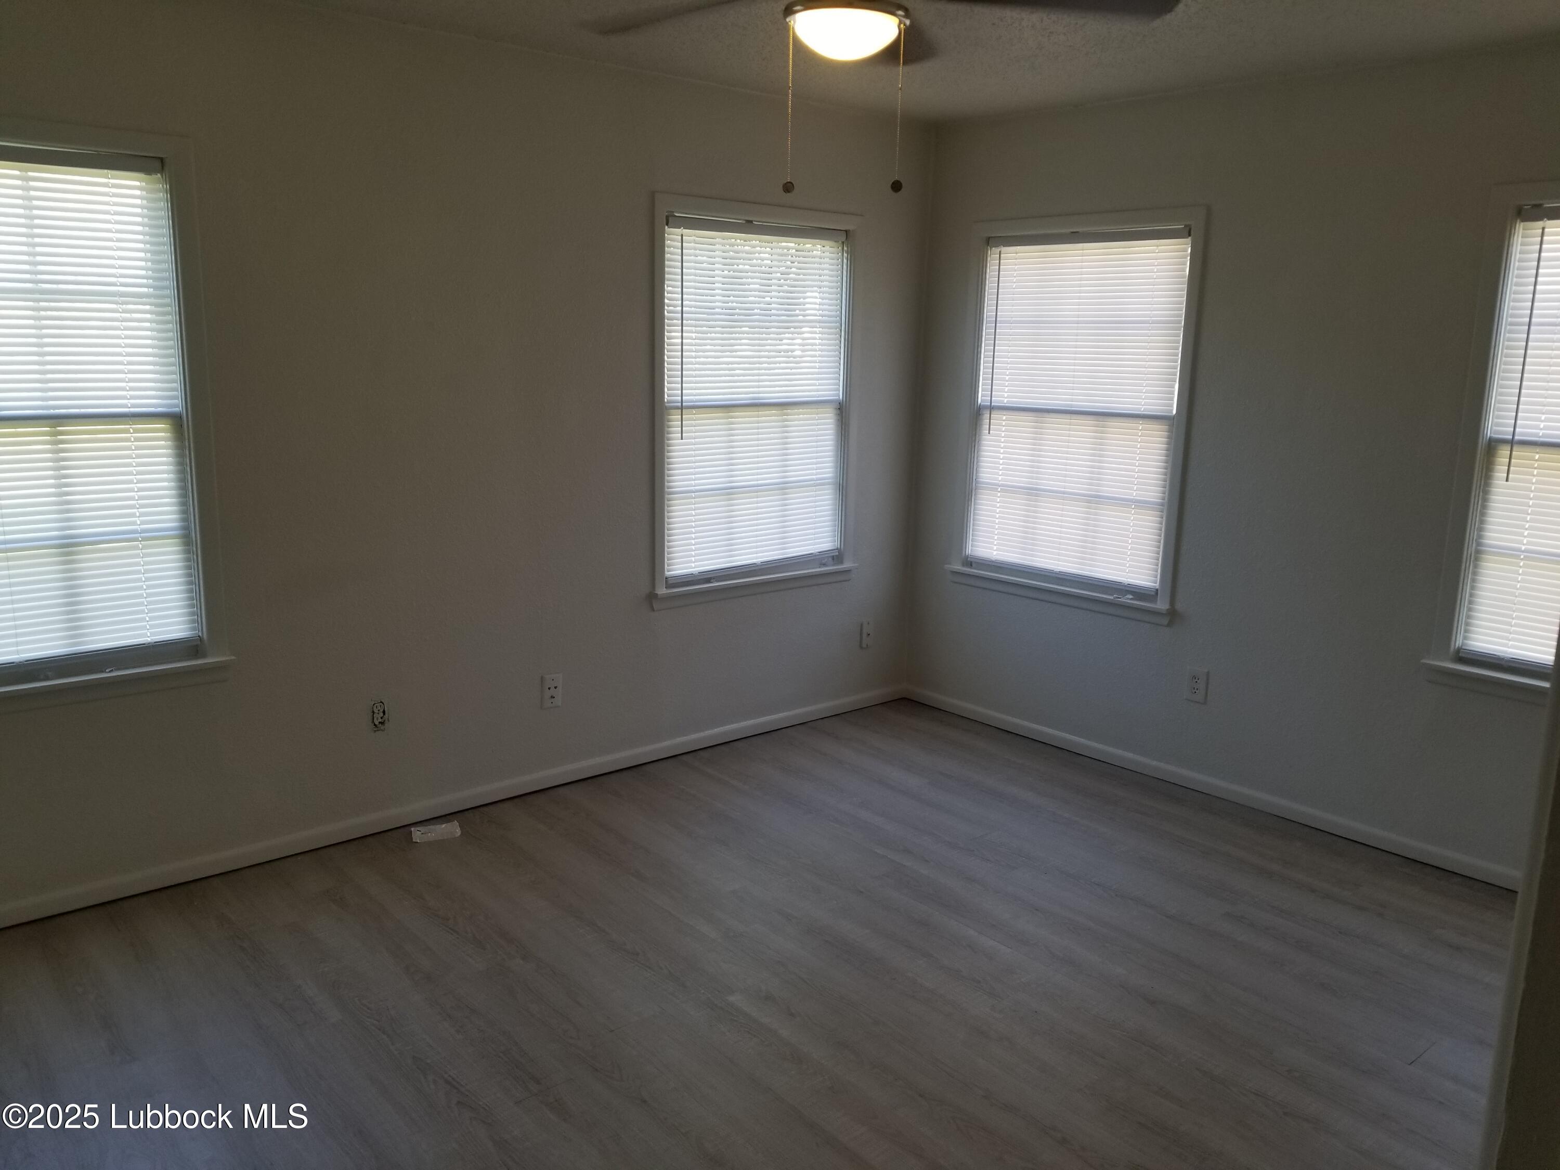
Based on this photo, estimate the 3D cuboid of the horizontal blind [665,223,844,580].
[{"bbox_3d":[-0.076,-0.698,4.415,0.878,1.273,0.037,-9,15,-40],"label":"horizontal blind"}]

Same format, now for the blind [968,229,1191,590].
[{"bbox_3d":[1.093,-0.658,4.402,0.037,1.281,0.880,-9,15,-40],"label":"blind"}]

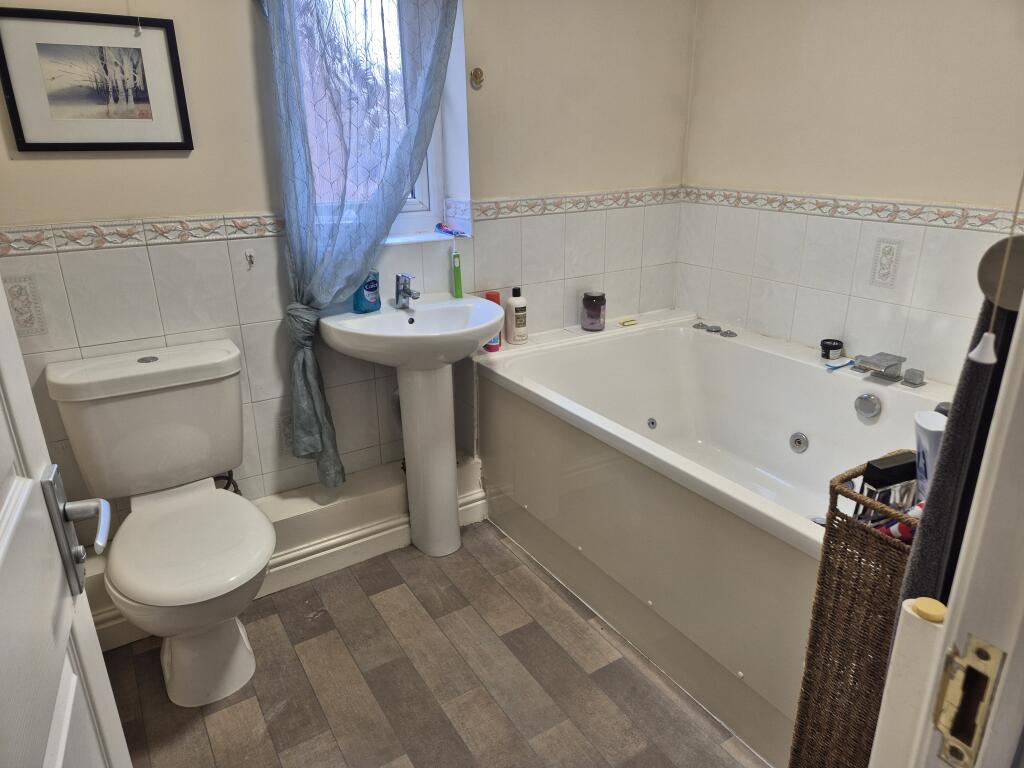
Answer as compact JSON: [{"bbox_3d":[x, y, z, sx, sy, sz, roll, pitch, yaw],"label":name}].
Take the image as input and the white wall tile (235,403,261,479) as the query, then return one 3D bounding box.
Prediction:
[{"bbox_3d":[-0.900,0.198,2.115,0.203,0.251,0.010,-13,23,-31],"label":"white wall tile"}]

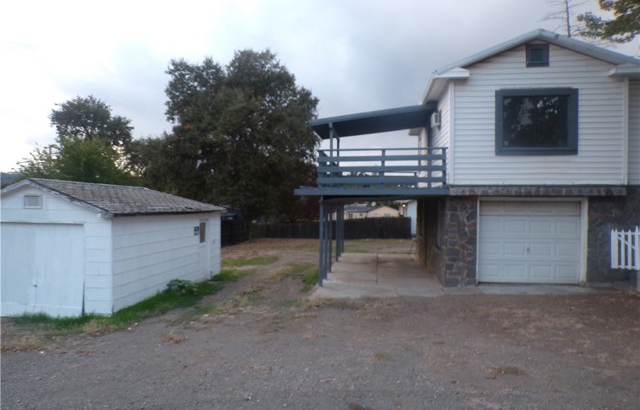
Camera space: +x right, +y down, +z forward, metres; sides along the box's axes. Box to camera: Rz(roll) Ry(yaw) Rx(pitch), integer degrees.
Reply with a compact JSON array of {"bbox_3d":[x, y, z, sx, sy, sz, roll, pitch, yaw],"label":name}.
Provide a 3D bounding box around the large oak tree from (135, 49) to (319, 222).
[{"bbox_3d":[-6.200,-4.000,29.300,12.100,12.600,11.000,0,0,0],"label":"large oak tree"}]

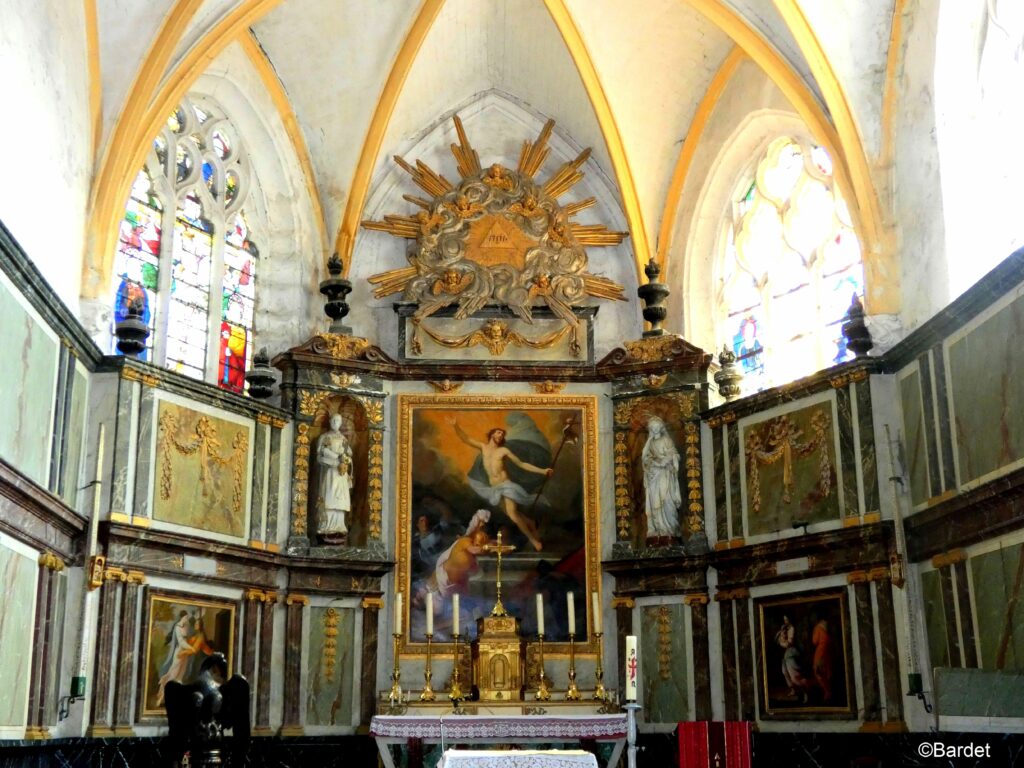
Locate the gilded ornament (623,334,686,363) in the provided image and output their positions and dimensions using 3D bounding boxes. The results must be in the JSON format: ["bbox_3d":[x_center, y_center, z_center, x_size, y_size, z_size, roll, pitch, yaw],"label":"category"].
[{"bbox_3d":[1.555,-0.386,13.905,0.680,0.230,0.180,-9,-18,28],"label":"gilded ornament"}]

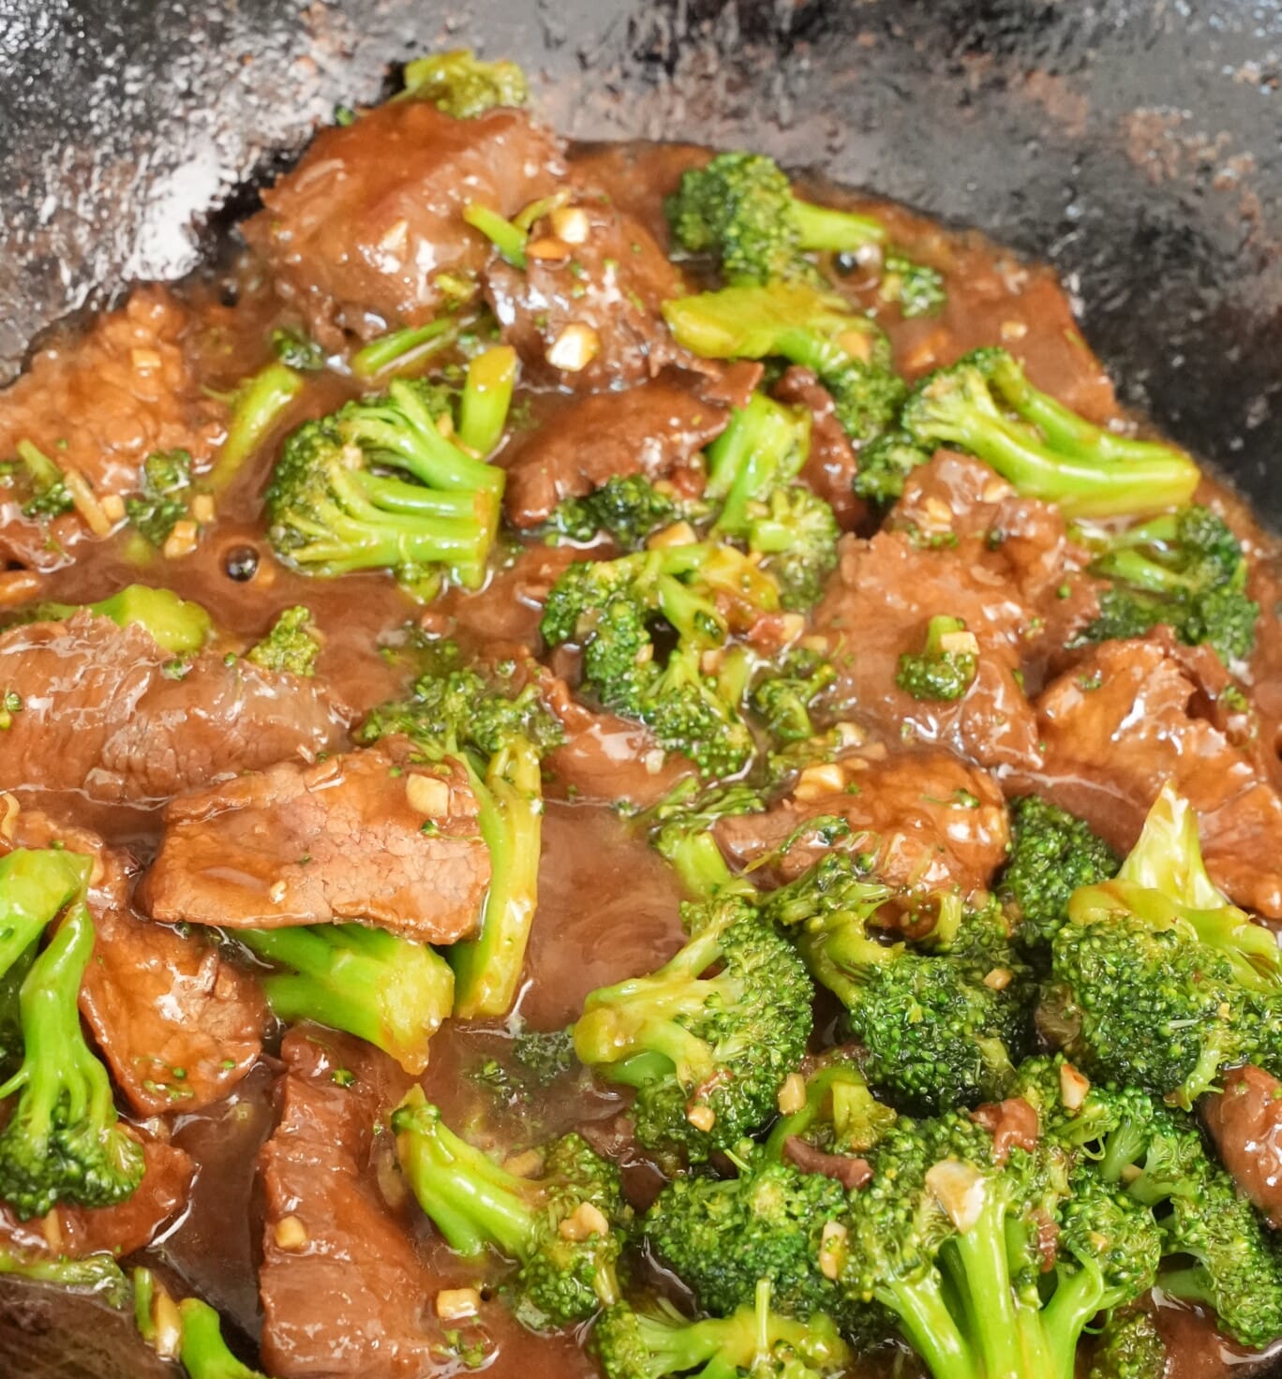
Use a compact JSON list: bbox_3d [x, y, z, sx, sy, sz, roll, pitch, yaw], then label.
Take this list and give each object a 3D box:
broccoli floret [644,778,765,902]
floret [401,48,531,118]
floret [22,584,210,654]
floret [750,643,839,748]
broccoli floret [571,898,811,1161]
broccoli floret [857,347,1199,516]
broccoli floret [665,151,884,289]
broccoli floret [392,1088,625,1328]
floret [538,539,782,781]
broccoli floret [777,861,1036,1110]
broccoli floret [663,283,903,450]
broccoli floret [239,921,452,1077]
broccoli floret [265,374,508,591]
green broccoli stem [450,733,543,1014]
[{"bbox_3d":[0.012,0.028,0.492,0.020,0.017,0.023,-15,58,-11],"label":"broccoli floret"},{"bbox_3d":[-0.039,-0.131,0.588,0.024,0.026,0.028,13,33,-51],"label":"floret"},{"bbox_3d":[-0.101,-0.010,0.508,0.040,0.021,0.022,-2,52,2],"label":"floret"},{"bbox_3d":[0.028,0.002,0.497,0.018,0.017,0.019,-22,97,-16],"label":"floret"},{"bbox_3d":[0.009,0.057,0.447,0.041,0.040,0.044,-2,51,-16],"label":"broccoli floret"},{"bbox_3d":[0.080,-0.054,0.553,0.070,0.028,0.034,9,51,3],"label":"broccoli floret"},{"bbox_3d":[0.030,-0.106,0.601,0.048,0.028,0.029,4,51,-5],"label":"broccoli floret"},{"bbox_3d":[-0.021,0.084,0.430,0.047,0.027,0.030,40,62,20],"label":"broccoli floret"},{"bbox_3d":[0.004,-0.006,0.520,0.036,0.029,0.041,38,72,26],"label":"floret"},{"bbox_3d":[0.045,0.052,0.467,0.035,0.031,0.039,-38,41,-26],"label":"broccoli floret"},{"bbox_3d":[0.030,-0.069,0.567,0.051,0.026,0.030,26,55,5],"label":"broccoli floret"},{"bbox_3d":[-0.054,0.052,0.456,0.046,0.025,0.028,14,53,18],"label":"broccoli floret"},{"bbox_3d":[-0.053,-0.043,0.550,0.049,0.032,0.043,-1,51,-8],"label":"broccoli floret"},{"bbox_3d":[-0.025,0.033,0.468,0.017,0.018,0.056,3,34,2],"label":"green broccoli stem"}]

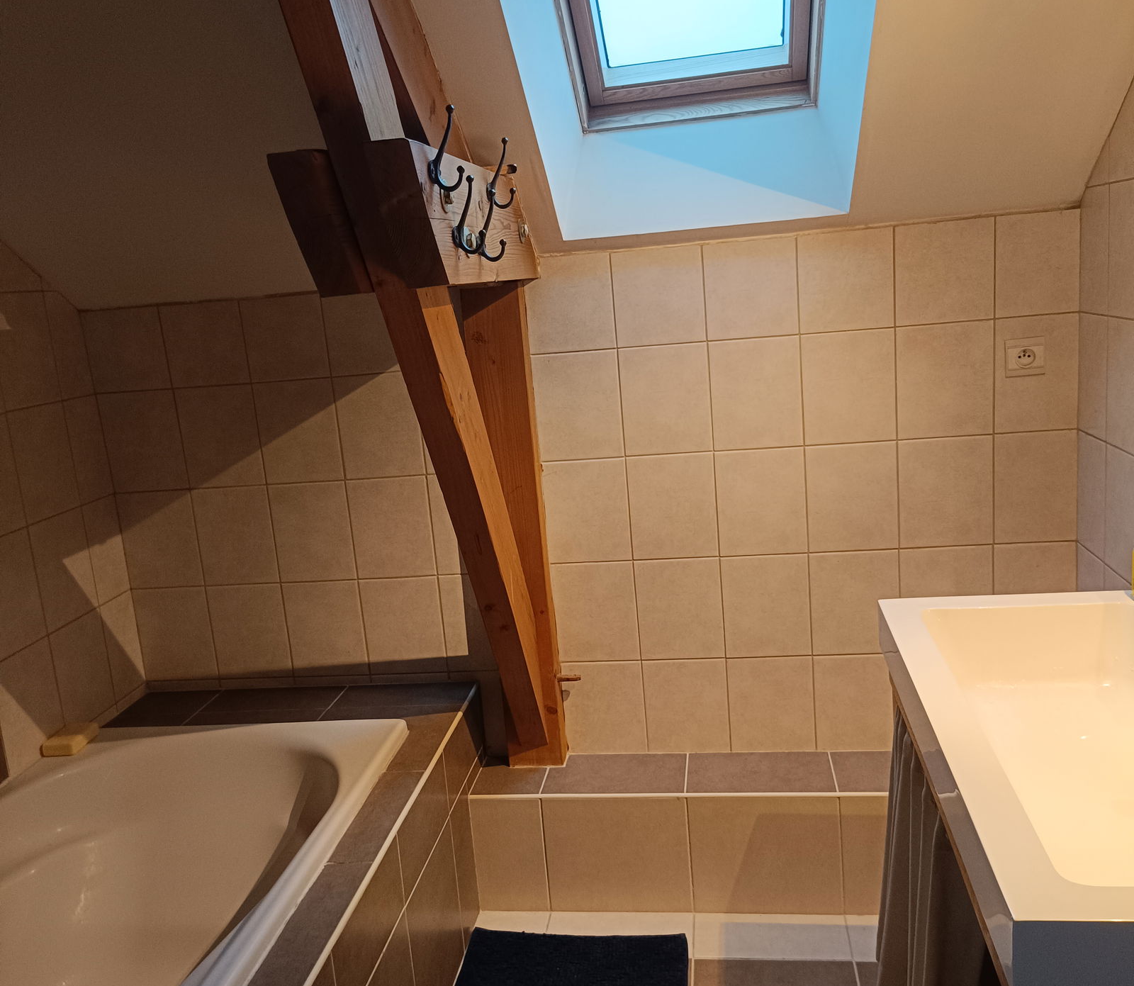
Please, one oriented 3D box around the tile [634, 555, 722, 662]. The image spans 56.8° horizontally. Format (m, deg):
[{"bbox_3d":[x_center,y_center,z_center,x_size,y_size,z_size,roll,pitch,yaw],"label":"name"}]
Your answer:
[{"bbox_3d":[0.269,0.276,2.485,0.200,0.247,0.010,-3,11,9],"label":"tile"}]

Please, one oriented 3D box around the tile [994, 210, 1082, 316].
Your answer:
[{"bbox_3d":[0.991,-0.481,2.217,0.172,0.210,0.010,-3,11,9],"label":"tile"}]

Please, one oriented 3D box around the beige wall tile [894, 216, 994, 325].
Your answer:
[{"bbox_3d":[0.805,-0.471,2.247,0.200,0.210,0.010,-3,11,9],"label":"beige wall tile"}]

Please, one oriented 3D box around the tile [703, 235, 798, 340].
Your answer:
[{"bbox_3d":[0.407,-0.449,2.316,0.200,0.208,0.010,-3,11,9],"label":"tile"}]

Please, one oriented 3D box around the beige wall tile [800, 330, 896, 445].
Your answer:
[{"bbox_3d":[0.623,-0.233,2.314,0.199,0.246,0.010,-3,12,9],"label":"beige wall tile"}]

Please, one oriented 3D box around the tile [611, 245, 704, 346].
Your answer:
[{"bbox_3d":[0.207,-0.438,2.351,0.200,0.207,0.010,-3,12,9],"label":"tile"}]

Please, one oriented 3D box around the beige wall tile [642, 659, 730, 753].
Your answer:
[{"bbox_3d":[0.290,0.515,2.545,0.200,0.236,0.010,-3,12,9],"label":"beige wall tile"}]

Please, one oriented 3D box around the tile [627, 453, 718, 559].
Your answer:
[{"bbox_3d":[0.245,0.032,2.425,0.199,0.246,0.010,-3,12,9],"label":"tile"}]

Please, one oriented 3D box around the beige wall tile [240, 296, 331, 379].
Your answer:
[{"bbox_3d":[-0.664,-0.366,2.488,0.200,0.194,0.010,-3,11,9],"label":"beige wall tile"}]

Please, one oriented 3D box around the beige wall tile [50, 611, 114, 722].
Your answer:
[{"bbox_3d":[-1.143,0.419,2.471,0.010,0.247,0.199,-3,11,9],"label":"beige wall tile"}]

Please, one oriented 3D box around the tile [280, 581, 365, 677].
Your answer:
[{"bbox_3d":[-0.603,0.340,2.631,0.200,0.247,0.010,-3,11,9],"label":"tile"}]

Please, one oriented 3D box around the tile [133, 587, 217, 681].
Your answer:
[{"bbox_3d":[-0.998,0.360,2.686,0.194,0.246,0.010,-3,12,9],"label":"tile"}]

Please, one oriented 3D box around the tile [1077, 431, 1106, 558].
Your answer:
[{"bbox_3d":[1.113,0.003,2.215,0.010,0.248,0.176,-3,12,9],"label":"tile"}]

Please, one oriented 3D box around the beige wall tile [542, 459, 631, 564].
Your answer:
[{"bbox_3d":[0.048,0.043,2.479,0.200,0.248,0.010,-3,12,9],"label":"beige wall tile"}]

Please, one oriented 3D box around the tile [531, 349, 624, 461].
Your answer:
[{"bbox_3d":[0.026,-0.201,2.421,0.200,0.247,0.010,-3,11,9],"label":"tile"}]

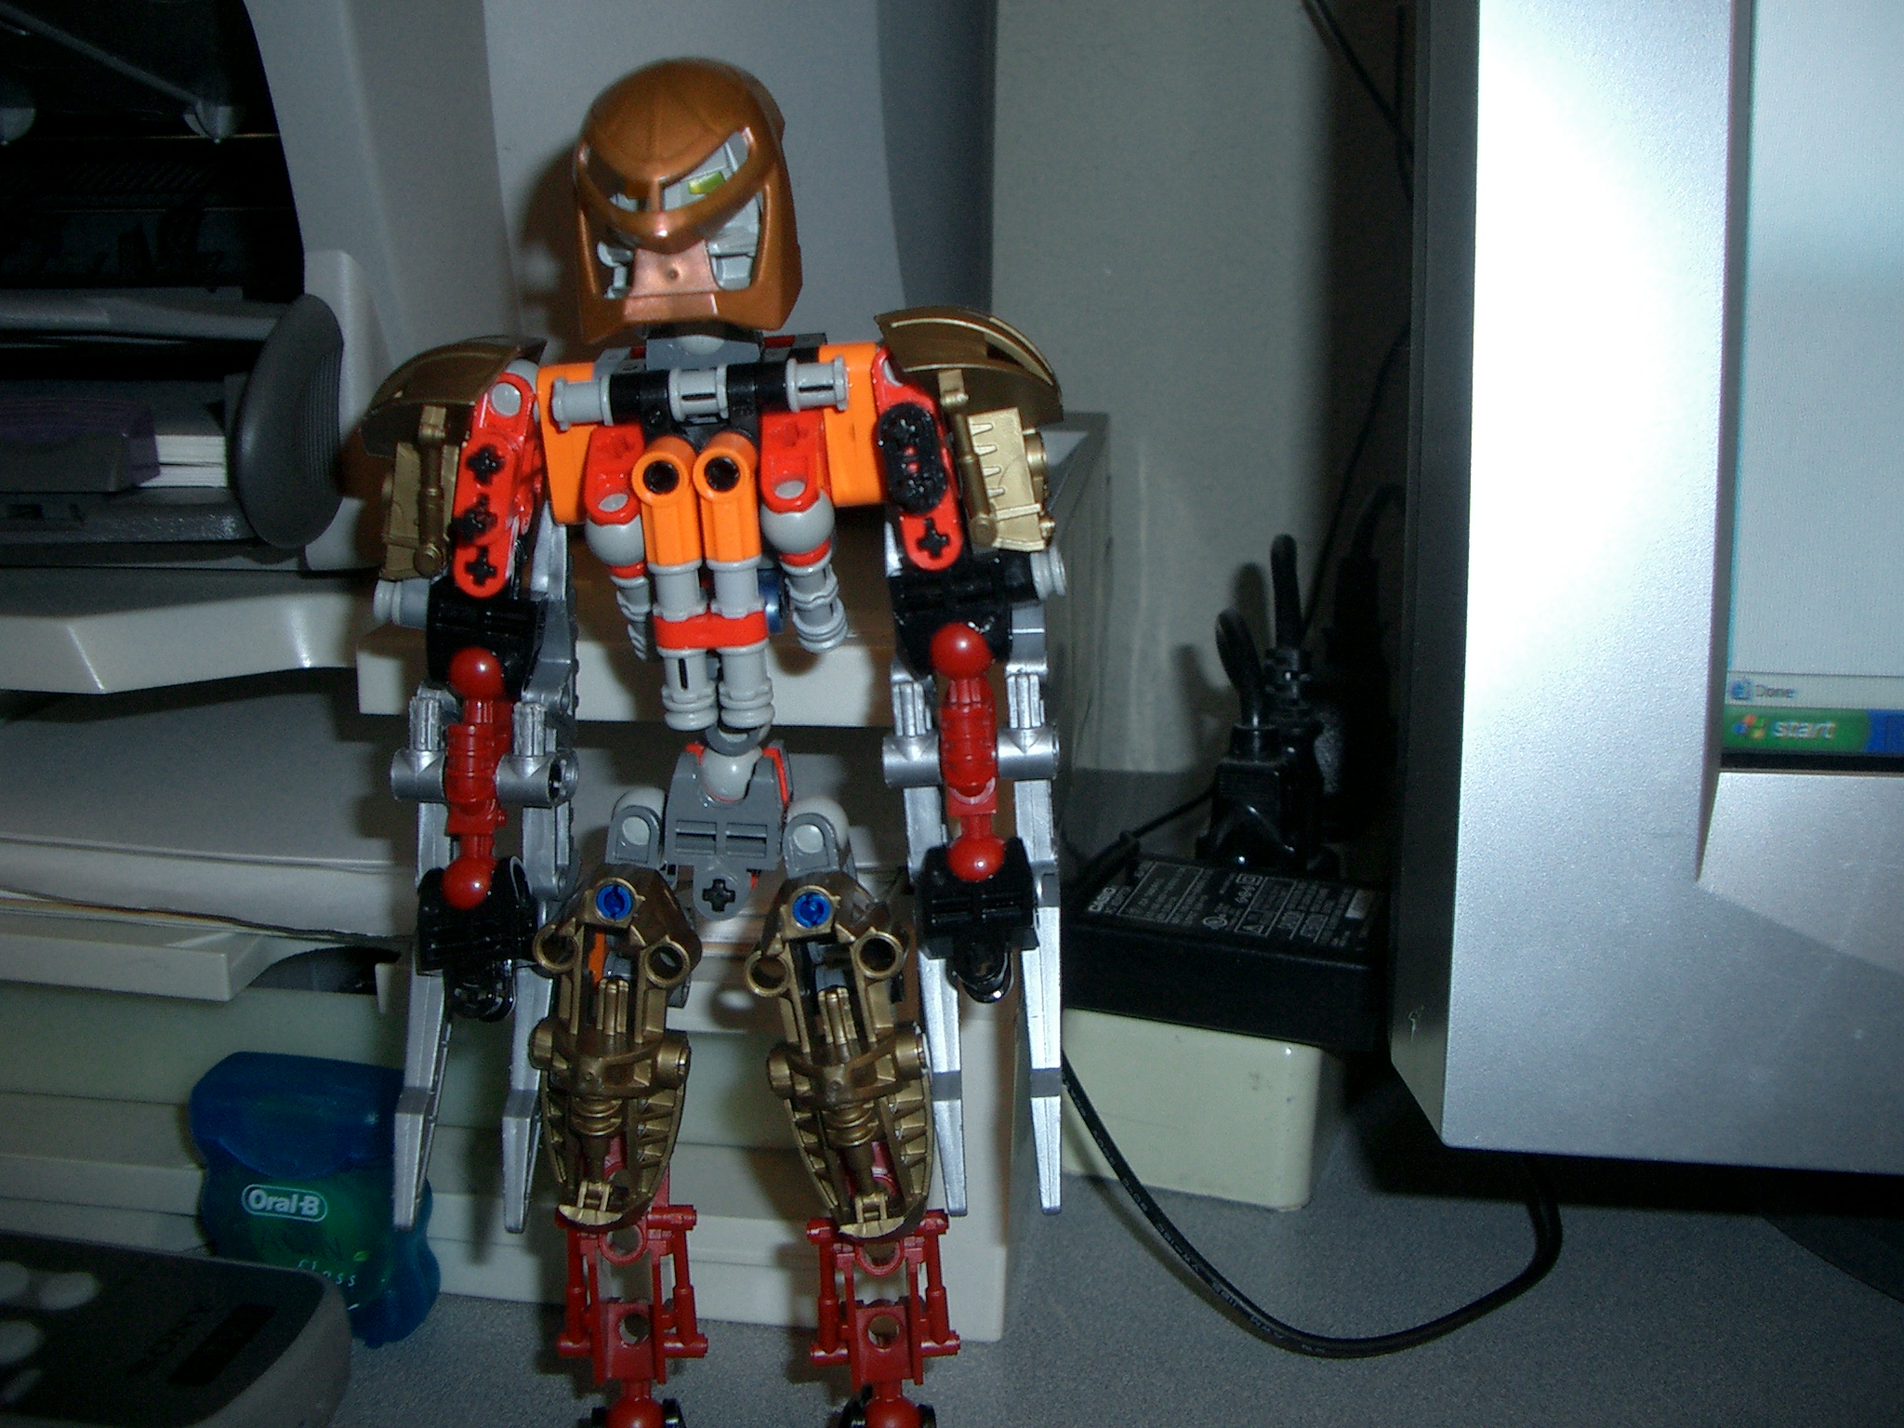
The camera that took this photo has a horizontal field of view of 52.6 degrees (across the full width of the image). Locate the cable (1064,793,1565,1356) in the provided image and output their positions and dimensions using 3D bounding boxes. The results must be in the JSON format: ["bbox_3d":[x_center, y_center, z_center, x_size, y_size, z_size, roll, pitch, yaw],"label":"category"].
[{"bbox_3d":[0.080,0.077,0.455,0.116,0.058,0.177,1,14,0],"label":"cable"}]

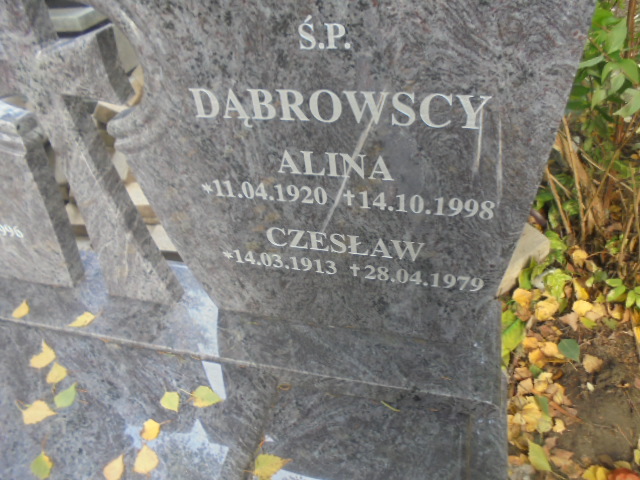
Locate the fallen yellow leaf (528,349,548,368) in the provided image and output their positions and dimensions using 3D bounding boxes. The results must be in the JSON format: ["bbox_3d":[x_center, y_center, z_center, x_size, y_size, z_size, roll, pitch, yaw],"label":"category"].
[{"bbox_3d":[0.547,0.300,1.204,0.040,0.015,0.041,-21,50,-9],"label":"fallen yellow leaf"}]

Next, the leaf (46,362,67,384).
[{"bbox_3d":[-0.588,0.300,1.069,0.049,0.009,0.042,18,53,24],"label":"leaf"}]

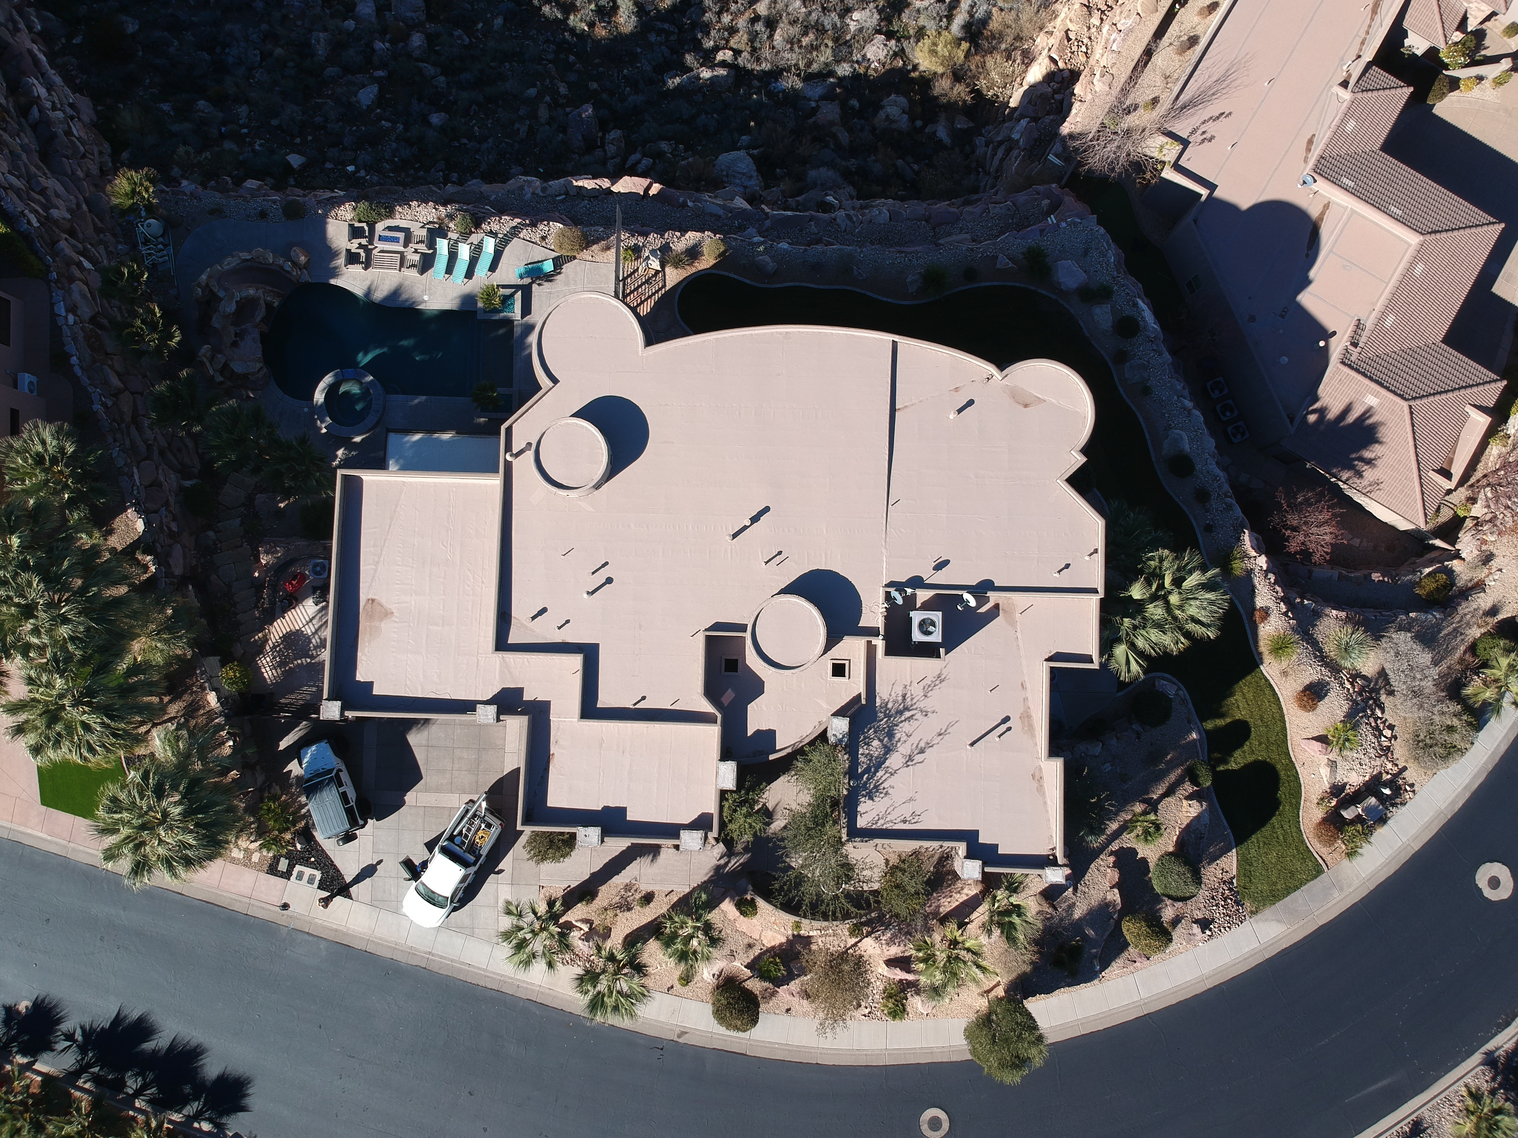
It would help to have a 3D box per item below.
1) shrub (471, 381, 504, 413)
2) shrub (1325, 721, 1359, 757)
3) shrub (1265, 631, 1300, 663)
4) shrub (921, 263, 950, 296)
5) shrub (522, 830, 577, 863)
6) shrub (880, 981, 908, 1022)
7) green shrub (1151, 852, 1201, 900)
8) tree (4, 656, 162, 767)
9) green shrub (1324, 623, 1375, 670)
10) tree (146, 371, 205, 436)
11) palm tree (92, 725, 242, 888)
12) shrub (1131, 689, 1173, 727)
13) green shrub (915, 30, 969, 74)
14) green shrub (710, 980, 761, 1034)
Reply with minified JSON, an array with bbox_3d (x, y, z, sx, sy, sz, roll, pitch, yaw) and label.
[{"bbox_3d":[-11.800,-7.470,47.600,1.350,1.150,1.350,0,90,0],"label":"shrub"},{"bbox_3d":[25.733,7.446,48.300,1.400,1.100,1.500,0,89,0],"label":"shrub"},{"bbox_3d":[24.296,3.632,50.871,1.600,1.000,1.440,2,86,0],"label":"shrub"},{"bbox_3d":[7.760,-12.800,48.300,1.250,1.000,1.350,0,90,0],"label":"shrub"},{"bbox_3d":[-9.127,11.901,47.937,2.360,1.700,1.910,2,86,0],"label":"shrub"},{"bbox_3d":[6.250,19.970,50.380,1.240,1.100,1.740,0,86,0],"label":"shrub"},{"bbox_3d":[18.730,13.840,49.380,2.090,2.300,2.050,0,86,0],"label":"green shrub"},{"bbox_3d":[-27.300,5.600,46.200,5.400,6.300,5.000,0,90,0],"label":"tree"},{"bbox_3d":[27.600,3.640,51.300,2.100,1.400,2.100,0,90,0],"label":"green shrub"},{"bbox_3d":[-26.270,-7.380,50.530,2.350,4.600,2.990,0,86,0],"label":"tree"},{"bbox_3d":[-23.600,9.500,45.800,5.500,6.300,5.800,0,90,0],"label":"palm tree"},{"bbox_3d":[18.044,6.396,50.317,1.850,1.500,1.700,0,86,0],"label":"shrub"},{"bbox_3d":[9.170,-25.900,55.000,2.600,1.600,2.100,0,90,0],"label":"green shrub"},{"bbox_3d":[-1.064,19.675,49.157,2.100,2.000,2.050,0,86,0],"label":"green shrub"}]

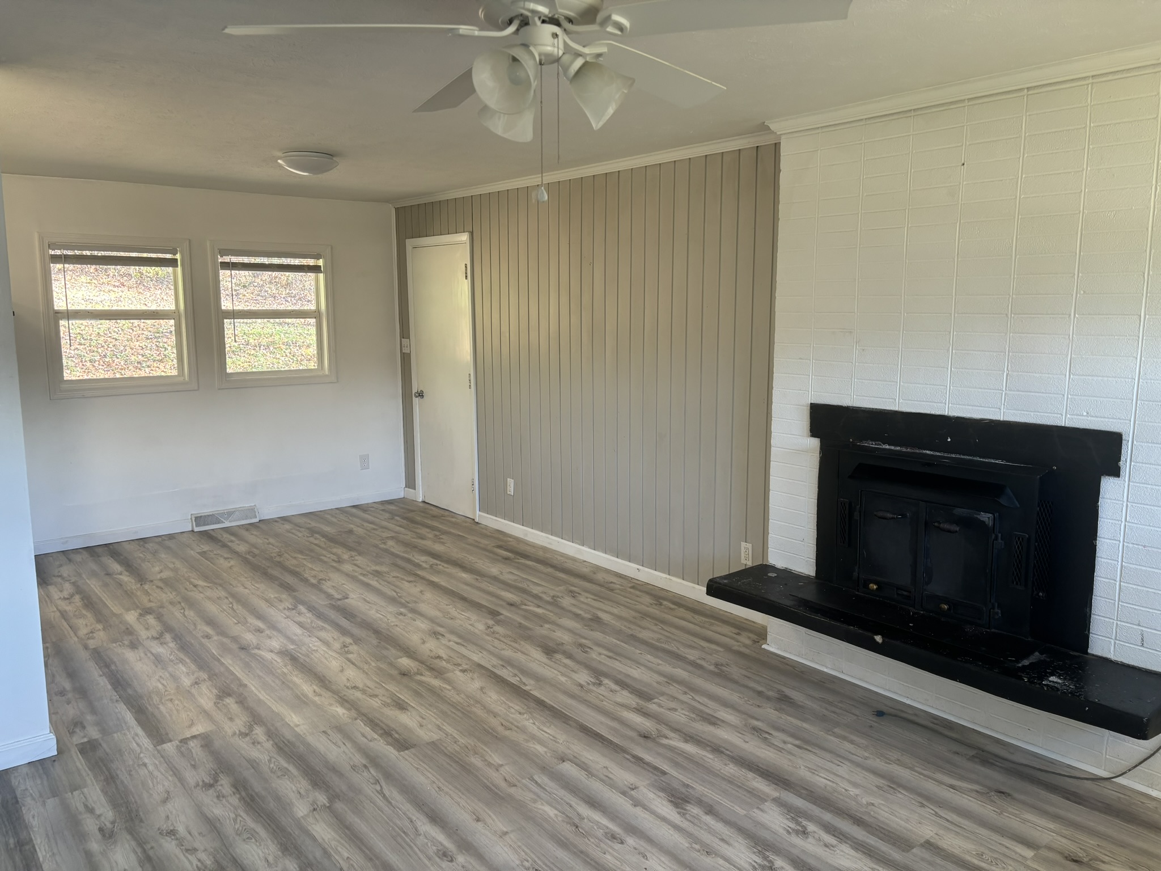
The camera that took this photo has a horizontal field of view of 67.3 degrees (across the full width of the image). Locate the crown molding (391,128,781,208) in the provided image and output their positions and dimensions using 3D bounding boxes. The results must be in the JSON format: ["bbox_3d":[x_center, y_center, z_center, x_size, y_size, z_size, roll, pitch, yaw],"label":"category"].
[{"bbox_3d":[-0.273,-1.607,5.500,0.065,0.060,4.020,-7,11,-39],"label":"crown molding"}]

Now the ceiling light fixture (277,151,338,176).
[{"bbox_3d":[-1.467,-1.457,4.709,0.317,0.097,0.317,-7,11,-39],"label":"ceiling light fixture"}]

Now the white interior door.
[{"bbox_3d":[-1.073,-0.435,6.740,0.060,2.090,0.890,-7,11,-39],"label":"white interior door"}]

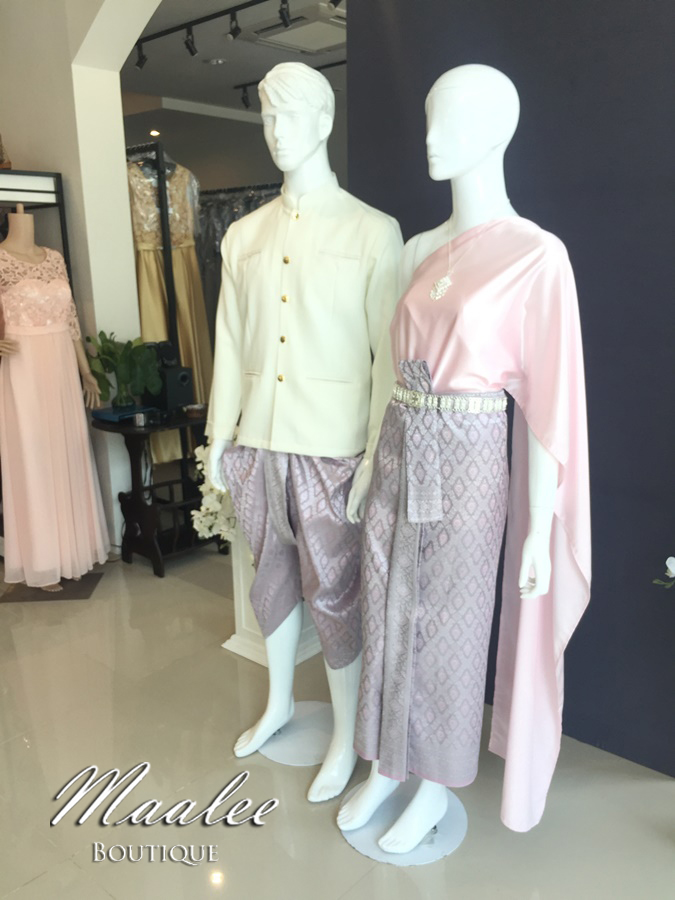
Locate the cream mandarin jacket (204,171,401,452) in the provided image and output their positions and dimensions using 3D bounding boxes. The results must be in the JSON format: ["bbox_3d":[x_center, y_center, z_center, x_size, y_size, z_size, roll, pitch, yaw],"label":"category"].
[{"bbox_3d":[-0.106,-0.347,2.009,0.585,0.739,0.300,7,16,30],"label":"cream mandarin jacket"}]

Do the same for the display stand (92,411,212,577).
[{"bbox_3d":[-0.788,0.180,3.639,0.410,0.734,0.690,12,19,42],"label":"display stand"}]

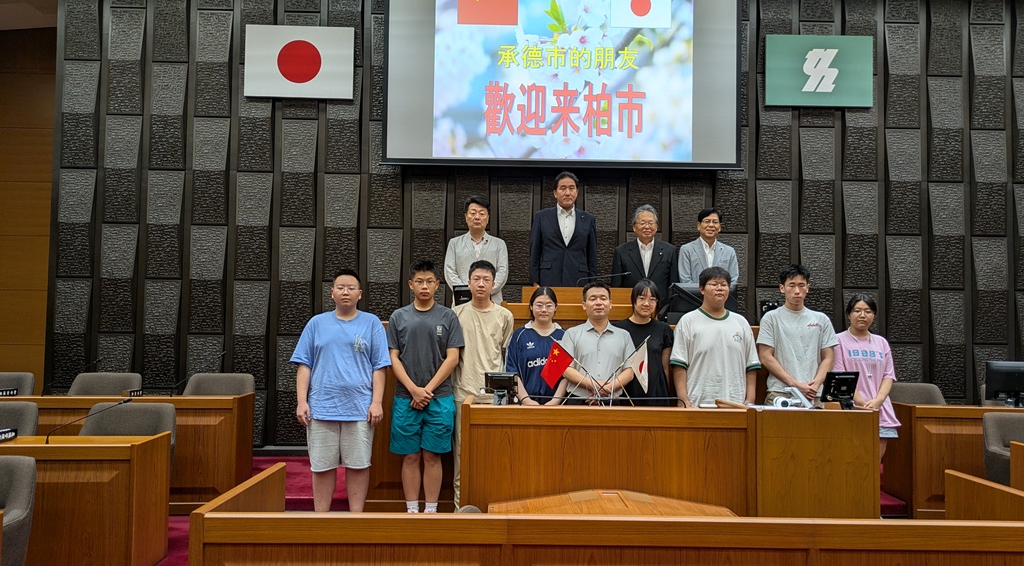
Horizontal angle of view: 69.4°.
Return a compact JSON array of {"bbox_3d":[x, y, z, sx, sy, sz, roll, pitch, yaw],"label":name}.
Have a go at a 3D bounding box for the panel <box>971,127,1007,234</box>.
[{"bbox_3d":[4.359,-0.915,6.740,0.326,0.965,0.059,1,-2,0],"label":"panel"}]

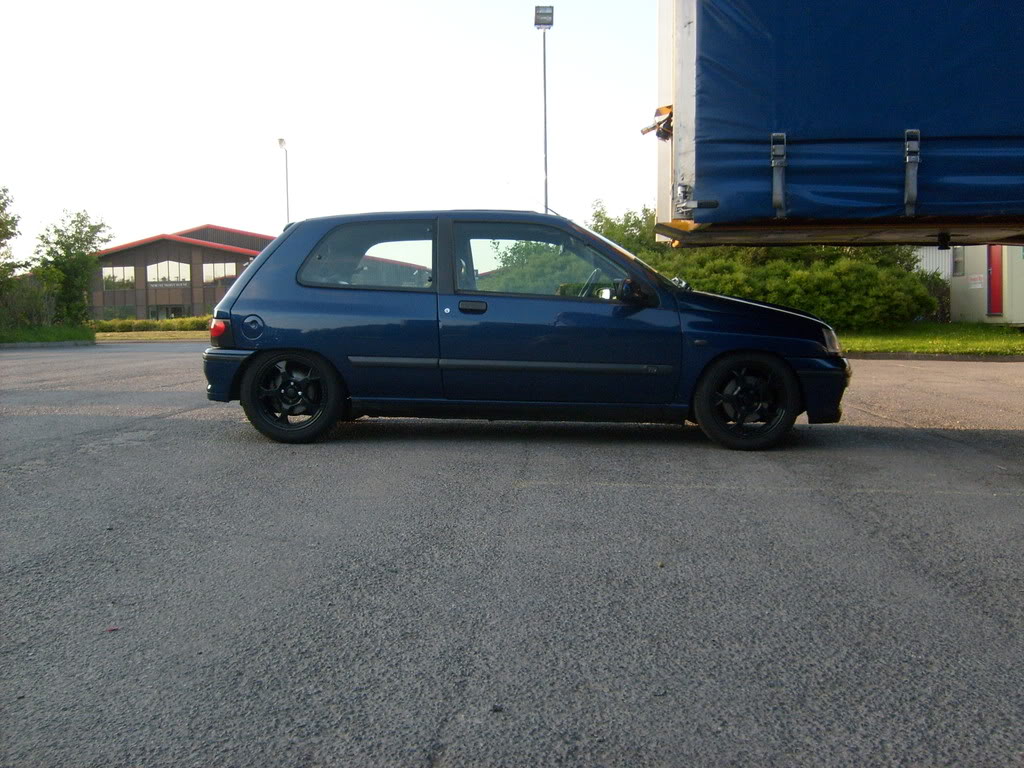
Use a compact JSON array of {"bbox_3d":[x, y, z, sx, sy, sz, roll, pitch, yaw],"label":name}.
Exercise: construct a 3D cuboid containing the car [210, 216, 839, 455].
[{"bbox_3d":[0.105,-0.372,6.370,3.710,1.355,1.660,1,3,0],"label":"car"}]

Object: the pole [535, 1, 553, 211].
[{"bbox_3d":[1.036,-6.476,32.035,0.550,10.200,0.450,-1,3,0],"label":"pole"}]

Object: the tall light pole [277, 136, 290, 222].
[{"bbox_3d":[-12.038,-7.866,55.066,0.500,10.200,0.480,-2,4,-17],"label":"tall light pole"}]

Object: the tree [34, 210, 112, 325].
[{"bbox_3d":[-12.901,-3.376,30.606,2.239,3.476,2.200,-2,4,-23],"label":"tree"}]

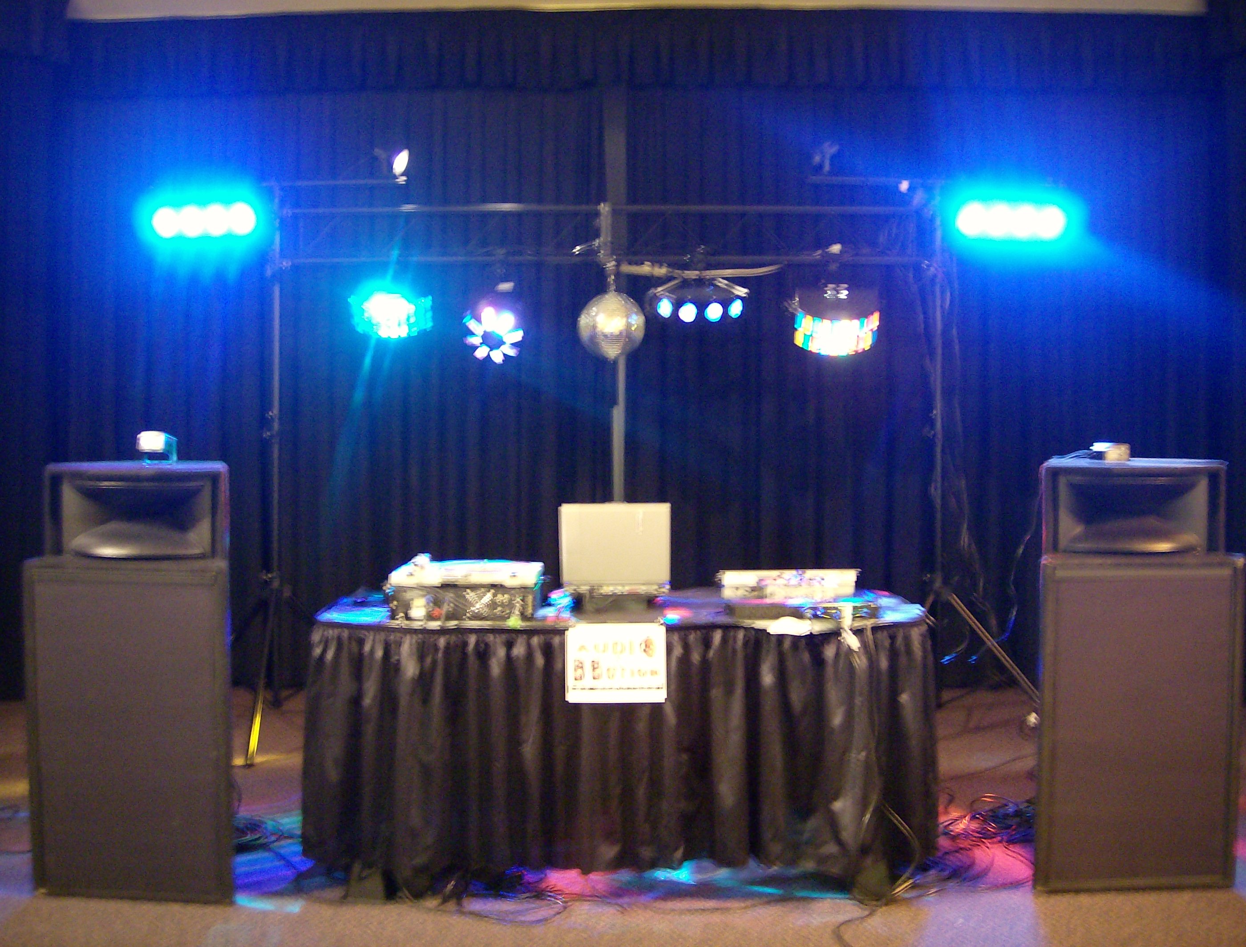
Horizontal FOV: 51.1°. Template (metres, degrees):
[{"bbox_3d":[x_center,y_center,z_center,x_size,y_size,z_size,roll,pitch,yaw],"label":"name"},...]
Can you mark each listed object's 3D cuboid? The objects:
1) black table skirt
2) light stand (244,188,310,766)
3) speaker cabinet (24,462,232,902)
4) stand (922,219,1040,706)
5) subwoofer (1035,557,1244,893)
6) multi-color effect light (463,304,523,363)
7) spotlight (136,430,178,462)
[{"bbox_3d":[-0.007,0.793,4.099,1.850,0.745,0.780,0,3,0],"label":"black table skirt"},{"bbox_3d":[-1.494,-0.070,5.562,0.950,2.340,0.950,0,3,0],"label":"light stand"},{"bbox_3d":[-1.381,0.571,3.904,0.570,1.205,0.530,0,3,2],"label":"speaker cabinet"},{"bbox_3d":[1.440,-0.071,5.582,0.950,2.340,0.950,0,3,0],"label":"stand"},{"bbox_3d":[1.454,0.700,3.930,0.565,0.945,0.530,0,3,-1],"label":"subwoofer"},{"bbox_3d":[-0.550,-0.596,5.559,0.250,0.250,0.250,0,13,0],"label":"multi-color effect light"},{"bbox_3d":[-1.372,-0.077,3.830,0.110,0.100,0.110,0,3,5],"label":"spotlight"}]

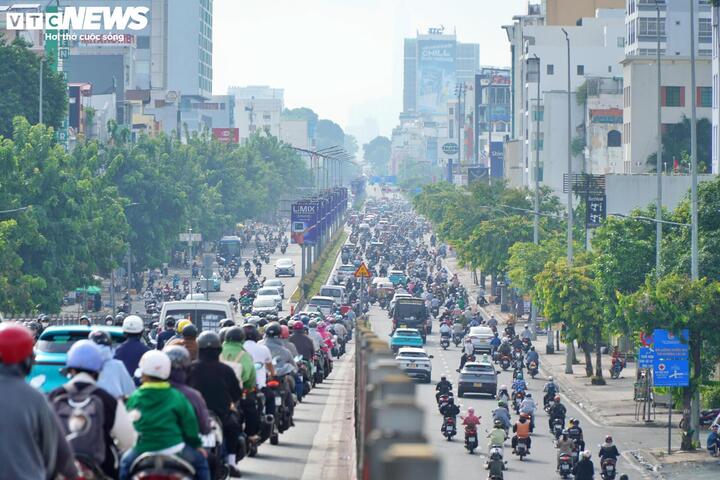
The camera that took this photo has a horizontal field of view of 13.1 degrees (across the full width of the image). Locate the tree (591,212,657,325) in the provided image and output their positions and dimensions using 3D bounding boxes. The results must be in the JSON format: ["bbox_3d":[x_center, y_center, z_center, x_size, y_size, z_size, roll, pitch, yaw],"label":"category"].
[{"bbox_3d":[13.603,2.370,162.088,4.200,7.990,4.200,0,1,0],"label":"tree"}]

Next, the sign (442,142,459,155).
[{"bbox_3d":[14.406,-14.488,499.804,2.550,1.910,0.250,0,1,0],"label":"sign"}]

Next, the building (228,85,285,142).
[{"bbox_3d":[-27.672,-24.729,847.664,14.500,33.010,18.000,0,1,0],"label":"building"}]

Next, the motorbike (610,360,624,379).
[{"bbox_3d":[12.397,6.062,151.165,0.700,1.080,1.850,0,1,9],"label":"motorbike"}]

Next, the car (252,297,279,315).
[{"bbox_3d":[-6.485,4.605,216.149,1.780,1.500,4.300,0,1,0],"label":"car"}]

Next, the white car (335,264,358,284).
[{"bbox_3d":[-1.239,3.008,288.131,1.800,1.600,4.400,0,1,0],"label":"white car"}]

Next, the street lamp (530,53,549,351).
[{"bbox_3d":[10.317,-2.465,181.989,1.000,16.810,0.700,0,1,0],"label":"street lamp"}]

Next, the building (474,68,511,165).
[{"bbox_3d":[23.361,-14.917,525.801,7.000,27.220,11.000,0,1,16],"label":"building"}]

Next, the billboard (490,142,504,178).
[{"bbox_3d":[16.198,-9.366,369.884,1.550,4.240,0.250,0,1,0],"label":"billboard"}]

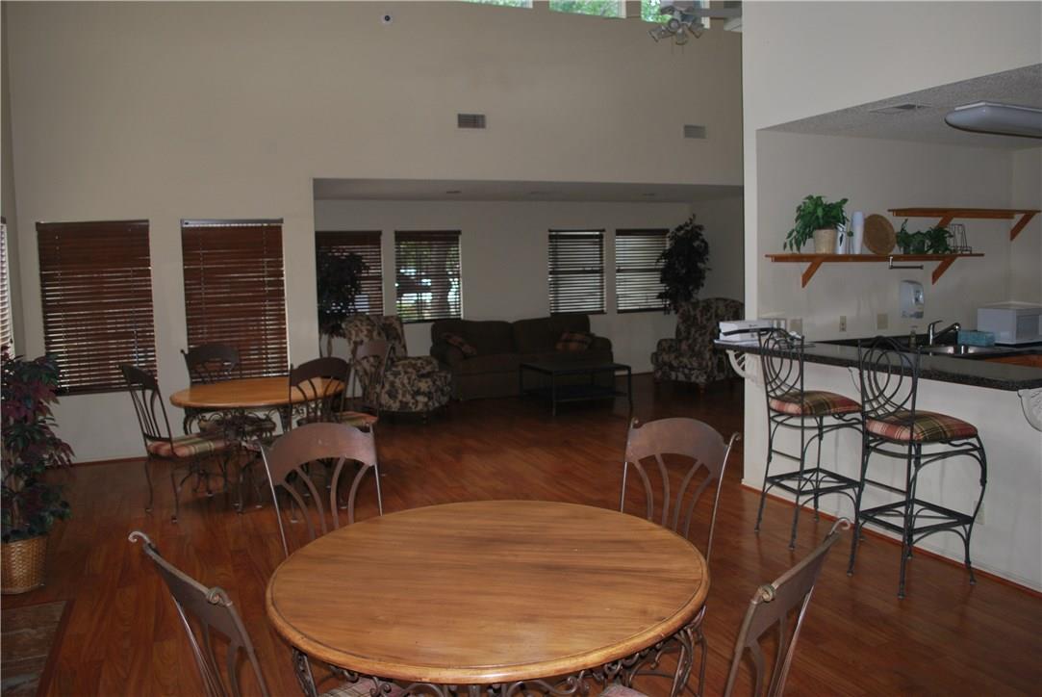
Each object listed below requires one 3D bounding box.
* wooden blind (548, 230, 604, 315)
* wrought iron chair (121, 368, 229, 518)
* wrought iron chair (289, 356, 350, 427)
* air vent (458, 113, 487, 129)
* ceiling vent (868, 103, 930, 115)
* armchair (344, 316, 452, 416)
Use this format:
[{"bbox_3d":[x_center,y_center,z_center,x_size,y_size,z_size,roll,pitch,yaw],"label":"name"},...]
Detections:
[{"bbox_3d":[0.783,-1.045,10.721,0.870,1.150,0.060,-4,6,-24],"label":"wooden blind"},{"bbox_3d":[-2.294,0.598,5.290,0.460,1.010,0.570,3,8,39],"label":"wrought iron chair"},{"bbox_3d":[-1.472,0.581,5.237,0.570,1.010,0.460,4,8,42],"label":"wrought iron chair"},{"bbox_3d":[-0.489,-2.300,7.904,0.310,0.130,0.030,-4,6,-24],"label":"air vent"},{"bbox_3d":[2.252,-1.415,4.649,0.210,0.020,0.260,-4,6,-24],"label":"ceiling vent"},{"bbox_3d":[-1.359,0.182,8.721,0.880,1.110,0.740,0,6,16],"label":"armchair"}]

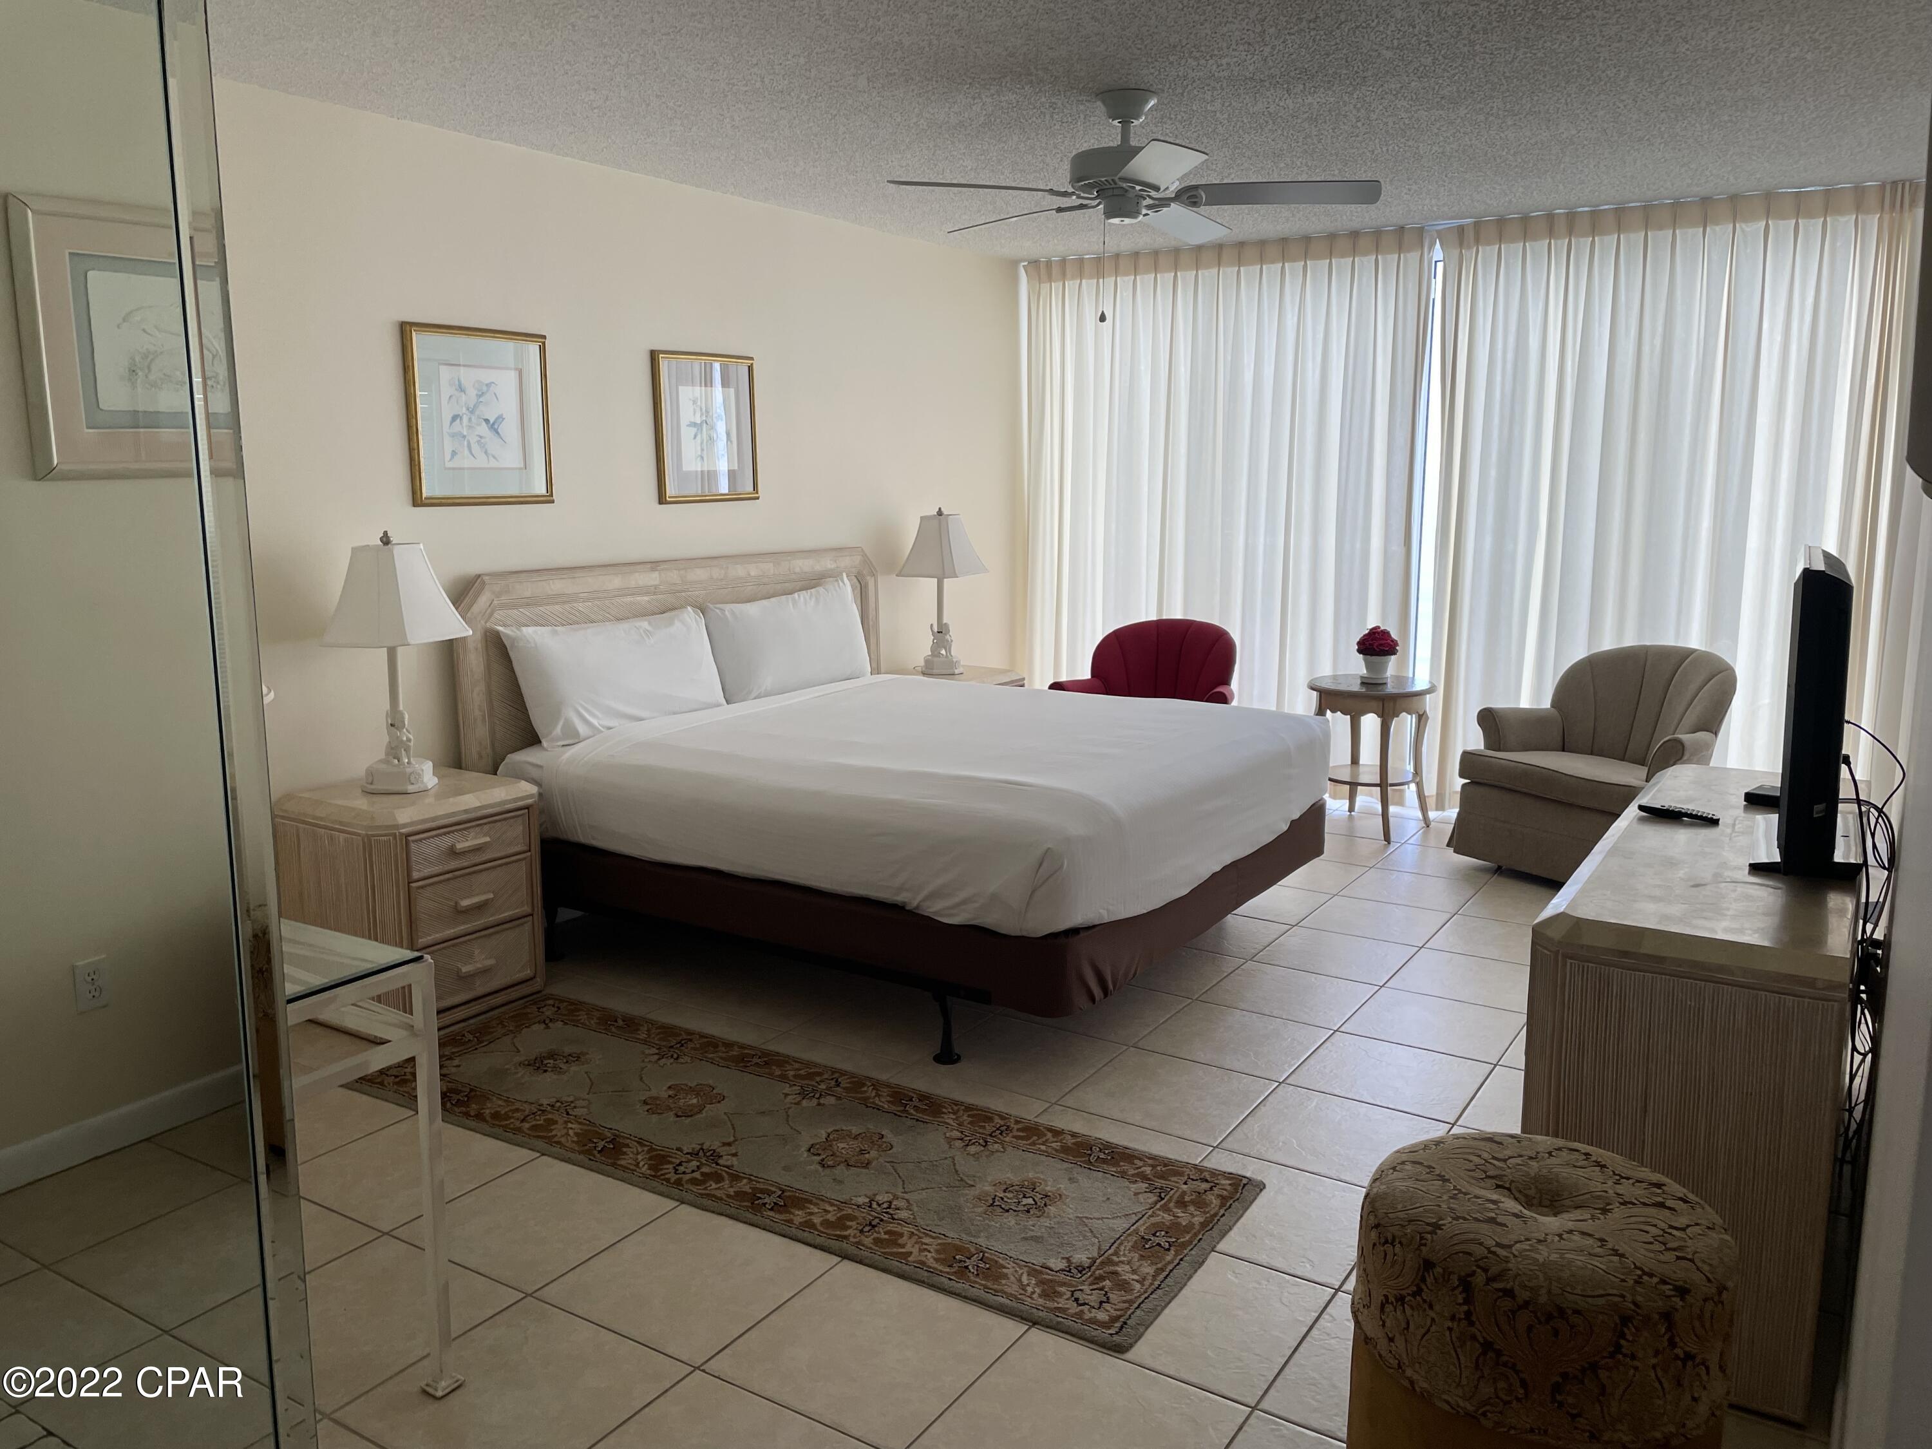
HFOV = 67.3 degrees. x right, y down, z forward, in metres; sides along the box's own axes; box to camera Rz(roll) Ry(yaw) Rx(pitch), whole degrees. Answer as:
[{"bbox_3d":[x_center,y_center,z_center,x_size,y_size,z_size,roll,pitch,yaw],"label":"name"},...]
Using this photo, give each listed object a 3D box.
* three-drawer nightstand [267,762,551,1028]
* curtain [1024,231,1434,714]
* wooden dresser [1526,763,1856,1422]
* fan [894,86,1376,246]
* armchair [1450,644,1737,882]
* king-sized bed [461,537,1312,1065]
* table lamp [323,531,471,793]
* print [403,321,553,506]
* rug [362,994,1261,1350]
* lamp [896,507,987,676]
[{"bbox_3d":[-1.553,0.498,4.140,0.447,0.616,0.599,7,12,32],"label":"three-drawer nightstand"},{"bbox_3d":[1.131,-0.955,6.859,1.954,2.507,0.131,7,12,32],"label":"curtain"},{"bbox_3d":[1.584,0.617,3.083,0.490,0.781,1.637,7,12,32],"label":"wooden dresser"},{"bbox_3d":[0.412,-1.497,3.827,1.250,0.335,1.280,2,10,12],"label":"fan"},{"bbox_3d":[2.469,0.134,5.702,0.793,0.836,0.781,-7,12,-36],"label":"armchair"},{"bbox_3d":[-0.109,0.093,4.797,2.127,1.203,2.144,7,12,32],"label":"king-sized bed"},{"bbox_3d":[-1.579,-0.179,3.998,0.348,0.714,0.335,7,12,32],"label":"table lamp"},{"bbox_3d":[-1.474,-0.934,4.428,0.028,0.525,0.531,7,12,32],"label":"print"},{"bbox_3d":[-0.457,0.939,3.401,2.165,0.015,0.713,6,12,31],"label":"rug"},{"bbox_3d":[-0.093,-0.578,6.313,0.348,0.718,0.335,7,12,32],"label":"lamp"}]

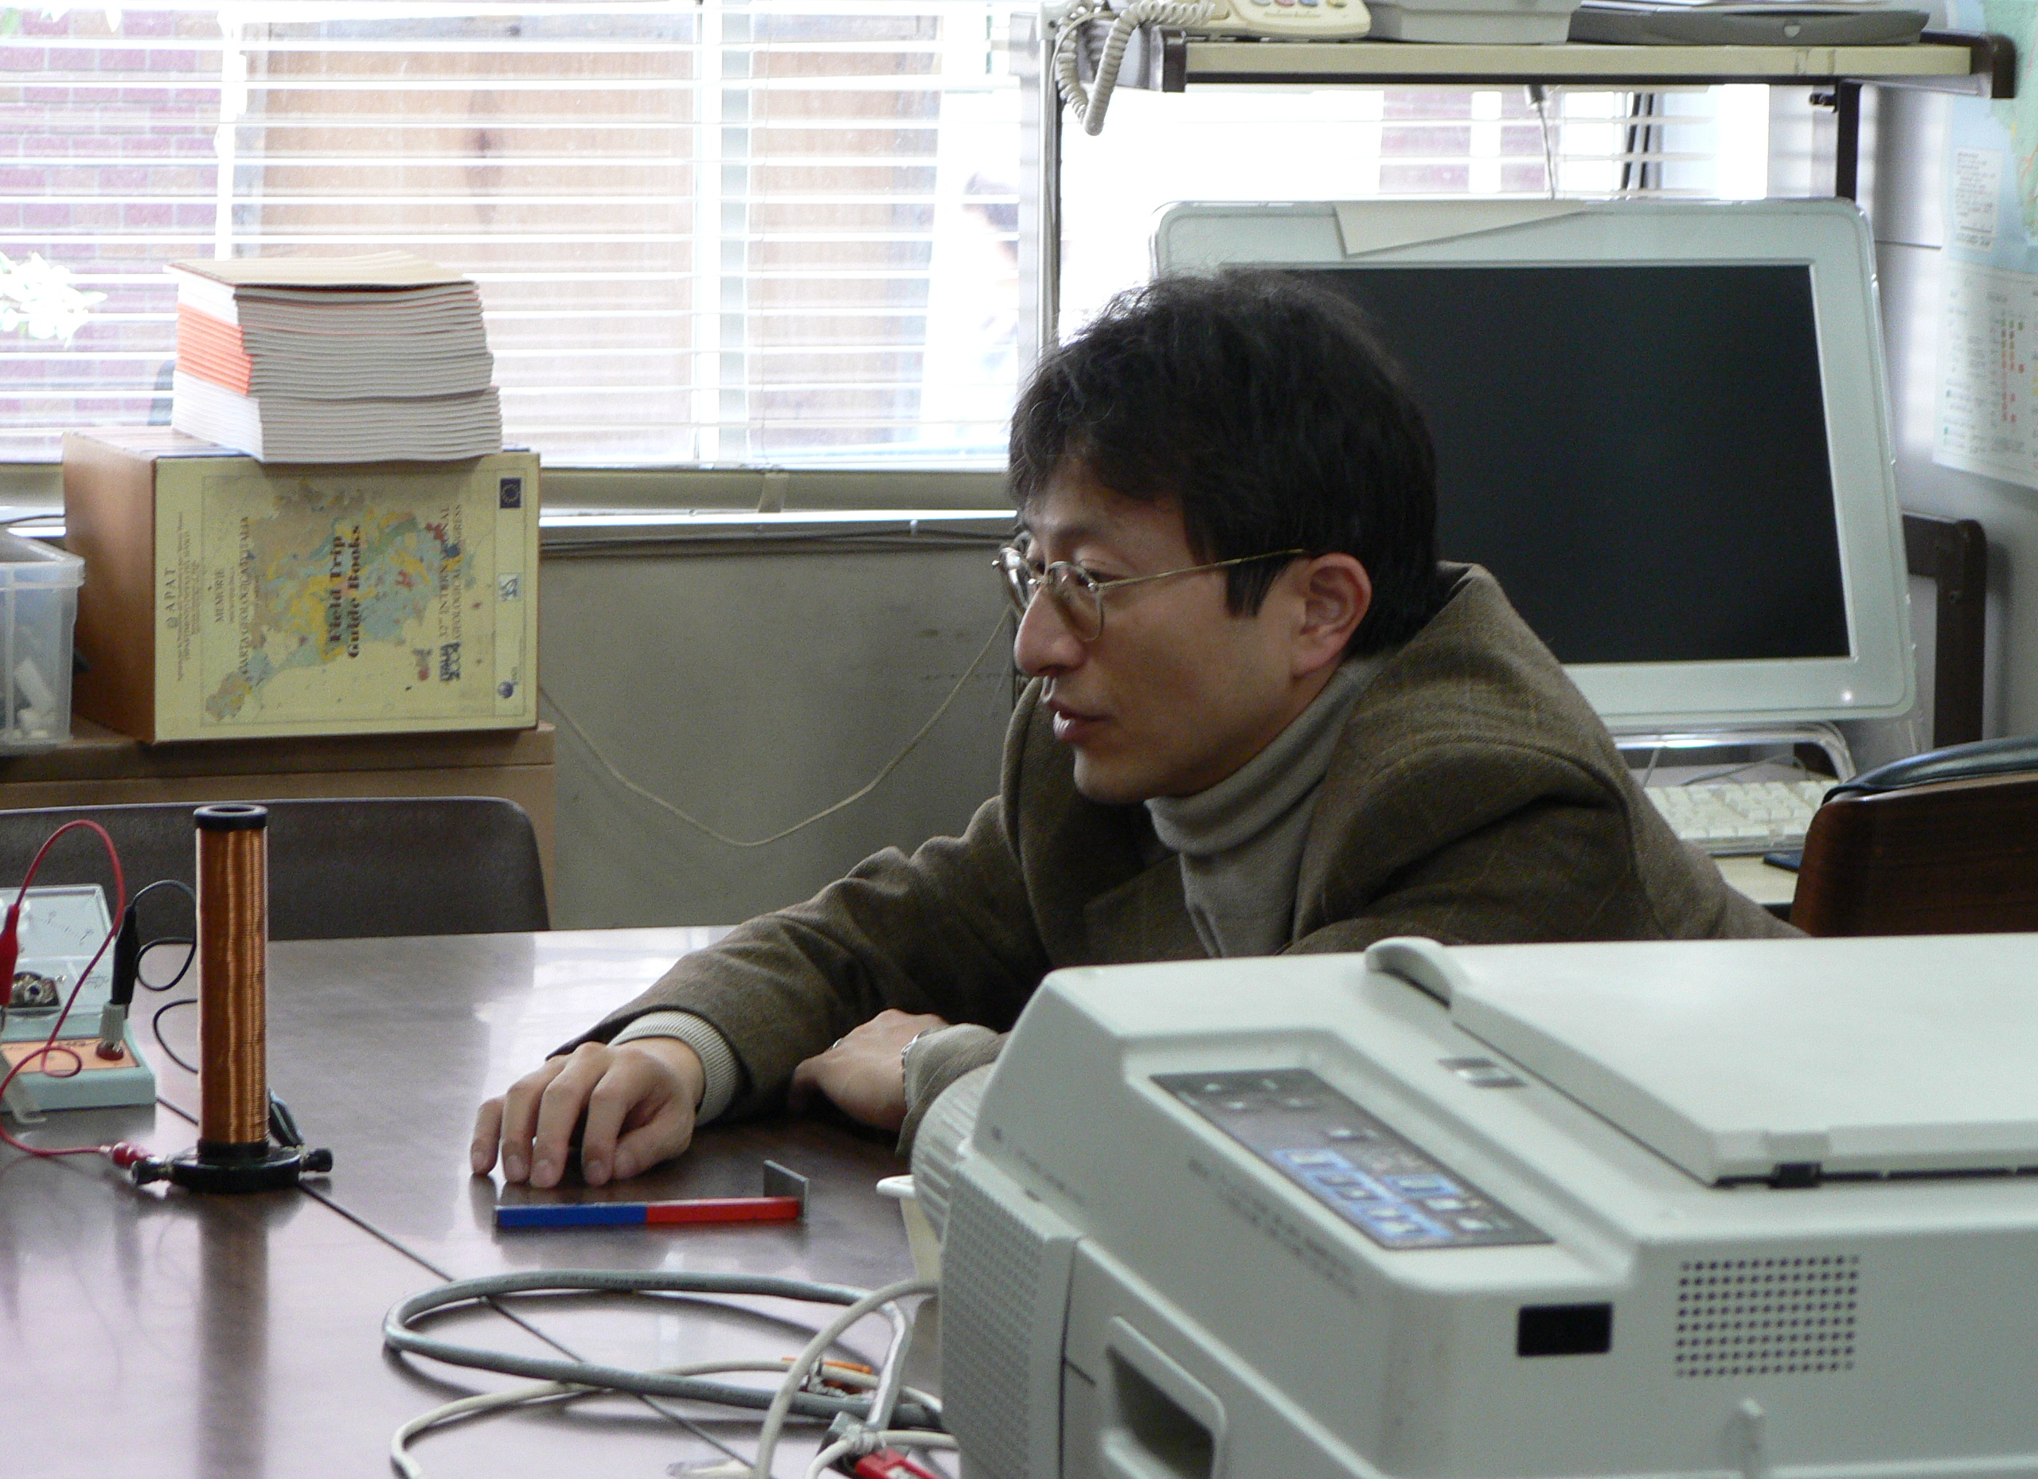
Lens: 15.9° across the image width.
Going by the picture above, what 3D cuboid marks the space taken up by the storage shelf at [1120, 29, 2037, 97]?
[{"bbox_3d":[0.407,-0.542,5.820,0.715,0.049,0.280,-2,8,-18],"label":"storage shelf"}]

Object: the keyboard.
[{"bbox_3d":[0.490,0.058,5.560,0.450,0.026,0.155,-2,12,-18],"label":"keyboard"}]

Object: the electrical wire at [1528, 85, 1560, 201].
[{"bbox_3d":[0.428,-0.487,5.950,0.024,0.095,0.020,-2,8,-18],"label":"electrical wire"}]

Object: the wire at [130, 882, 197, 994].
[{"bbox_3d":[-0.465,0.107,3.970,0.040,0.062,0.040,-2,8,-18],"label":"wire"}]

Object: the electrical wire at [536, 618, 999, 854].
[{"bbox_3d":[-0.202,-0.007,6.030,0.410,0.190,0.020,-2,8,-18],"label":"electrical wire"}]

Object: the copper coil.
[{"bbox_3d":[-0.406,0.125,3.770,0.038,0.177,0.038,1,7,0],"label":"copper coil"}]

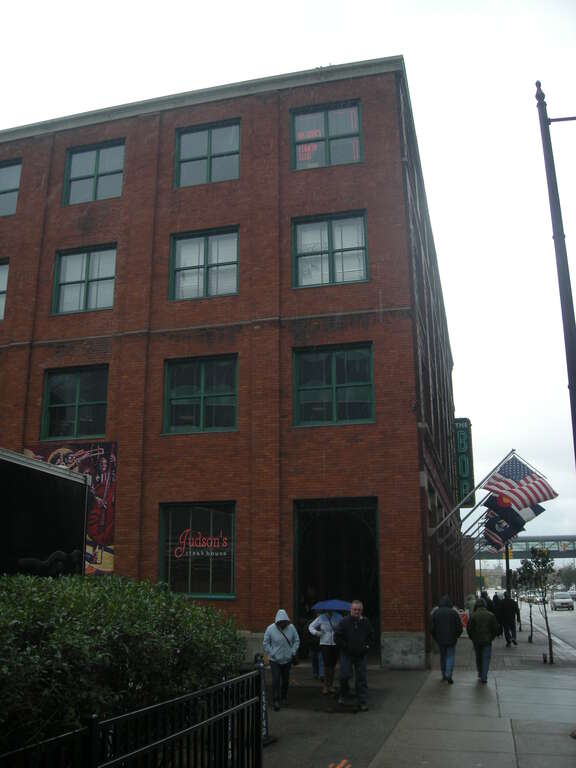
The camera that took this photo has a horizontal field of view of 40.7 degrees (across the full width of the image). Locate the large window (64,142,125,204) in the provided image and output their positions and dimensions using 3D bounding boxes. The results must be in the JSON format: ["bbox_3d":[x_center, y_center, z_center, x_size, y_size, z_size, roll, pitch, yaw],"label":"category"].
[{"bbox_3d":[-5.923,-6.443,23.768,2.060,2.080,0.200,-4,-16,14],"label":"large window"}]

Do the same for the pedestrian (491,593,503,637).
[{"bbox_3d":[8.441,9.347,31.510,0.550,1.712,0.420,-4,-15,13],"label":"pedestrian"}]

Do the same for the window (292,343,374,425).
[{"bbox_3d":[1.245,0.048,20.816,2.138,2.181,0.180,-4,-15,13],"label":"window"}]

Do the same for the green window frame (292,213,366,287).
[{"bbox_3d":[1.118,-3.623,20.916,2.060,2.080,0.200,-4,-16,14],"label":"green window frame"}]

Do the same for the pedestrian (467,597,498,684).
[{"bbox_3d":[3.807,5.001,15.200,0.630,1.700,0.480,-4,-15,14],"label":"pedestrian"}]

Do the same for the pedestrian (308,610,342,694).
[{"bbox_3d":[0.728,4.922,14.539,0.620,1.617,0.420,-1,-15,5],"label":"pedestrian"}]

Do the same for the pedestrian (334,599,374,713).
[{"bbox_3d":[1.038,4.285,12.300,0.600,1.720,0.500,-2,-15,9],"label":"pedestrian"}]

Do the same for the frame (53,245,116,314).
[{"bbox_3d":[-5.973,-3.038,22.792,2.060,2.080,0.200,-4,-16,14],"label":"frame"}]

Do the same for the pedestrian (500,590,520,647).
[{"bbox_3d":[6.963,7.339,24.300,0.620,1.730,0.650,-5,-16,16],"label":"pedestrian"}]

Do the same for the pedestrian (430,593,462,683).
[{"bbox_3d":[3.246,5.275,16.133,0.640,1.740,0.420,-4,-15,13],"label":"pedestrian"}]

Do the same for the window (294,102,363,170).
[{"bbox_3d":[1.151,-7.244,22.766,2.052,2.066,0.180,-4,-15,13],"label":"window"}]

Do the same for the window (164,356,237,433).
[{"bbox_3d":[-2.346,0.308,20.822,2.060,2.080,0.200,-4,-16,14],"label":"window"}]

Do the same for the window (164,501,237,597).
[{"bbox_3d":[-2.367,4.418,20.585,2.117,2.468,0.180,-4,-15,13],"label":"window"}]

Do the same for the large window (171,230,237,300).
[{"bbox_3d":[-2.414,-3.469,22.679,2.099,2.075,0.180,-4,-15,13],"label":"large window"}]

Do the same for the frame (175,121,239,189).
[{"bbox_3d":[-2.333,-6.764,22.787,2.060,2.080,0.200,-4,-16,14],"label":"frame"}]

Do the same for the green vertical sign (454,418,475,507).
[{"bbox_3d":[9.159,4.073,40.292,0.950,4.600,0.400,-4,-15,14],"label":"green vertical sign"}]

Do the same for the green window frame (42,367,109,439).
[{"bbox_3d":[-5.967,0.548,21.806,2.060,2.080,0.200,-4,-16,14],"label":"green window frame"}]

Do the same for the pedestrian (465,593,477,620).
[{"bbox_3d":[7.174,9.129,30.575,0.550,1.661,0.420,-4,-15,13],"label":"pedestrian"}]

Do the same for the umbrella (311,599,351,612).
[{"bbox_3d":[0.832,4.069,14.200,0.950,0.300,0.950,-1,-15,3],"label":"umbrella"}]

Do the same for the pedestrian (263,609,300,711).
[{"bbox_3d":[-0.099,4.501,12.779,0.600,1.534,0.420,-1,-15,2],"label":"pedestrian"}]

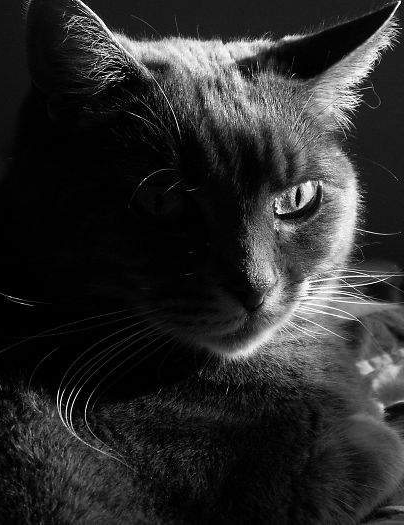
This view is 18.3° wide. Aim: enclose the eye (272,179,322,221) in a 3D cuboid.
[{"bbox_3d":[0.033,-0.021,0.425,0.018,0.013,0.009,-10,15,-32],"label":"eye"}]

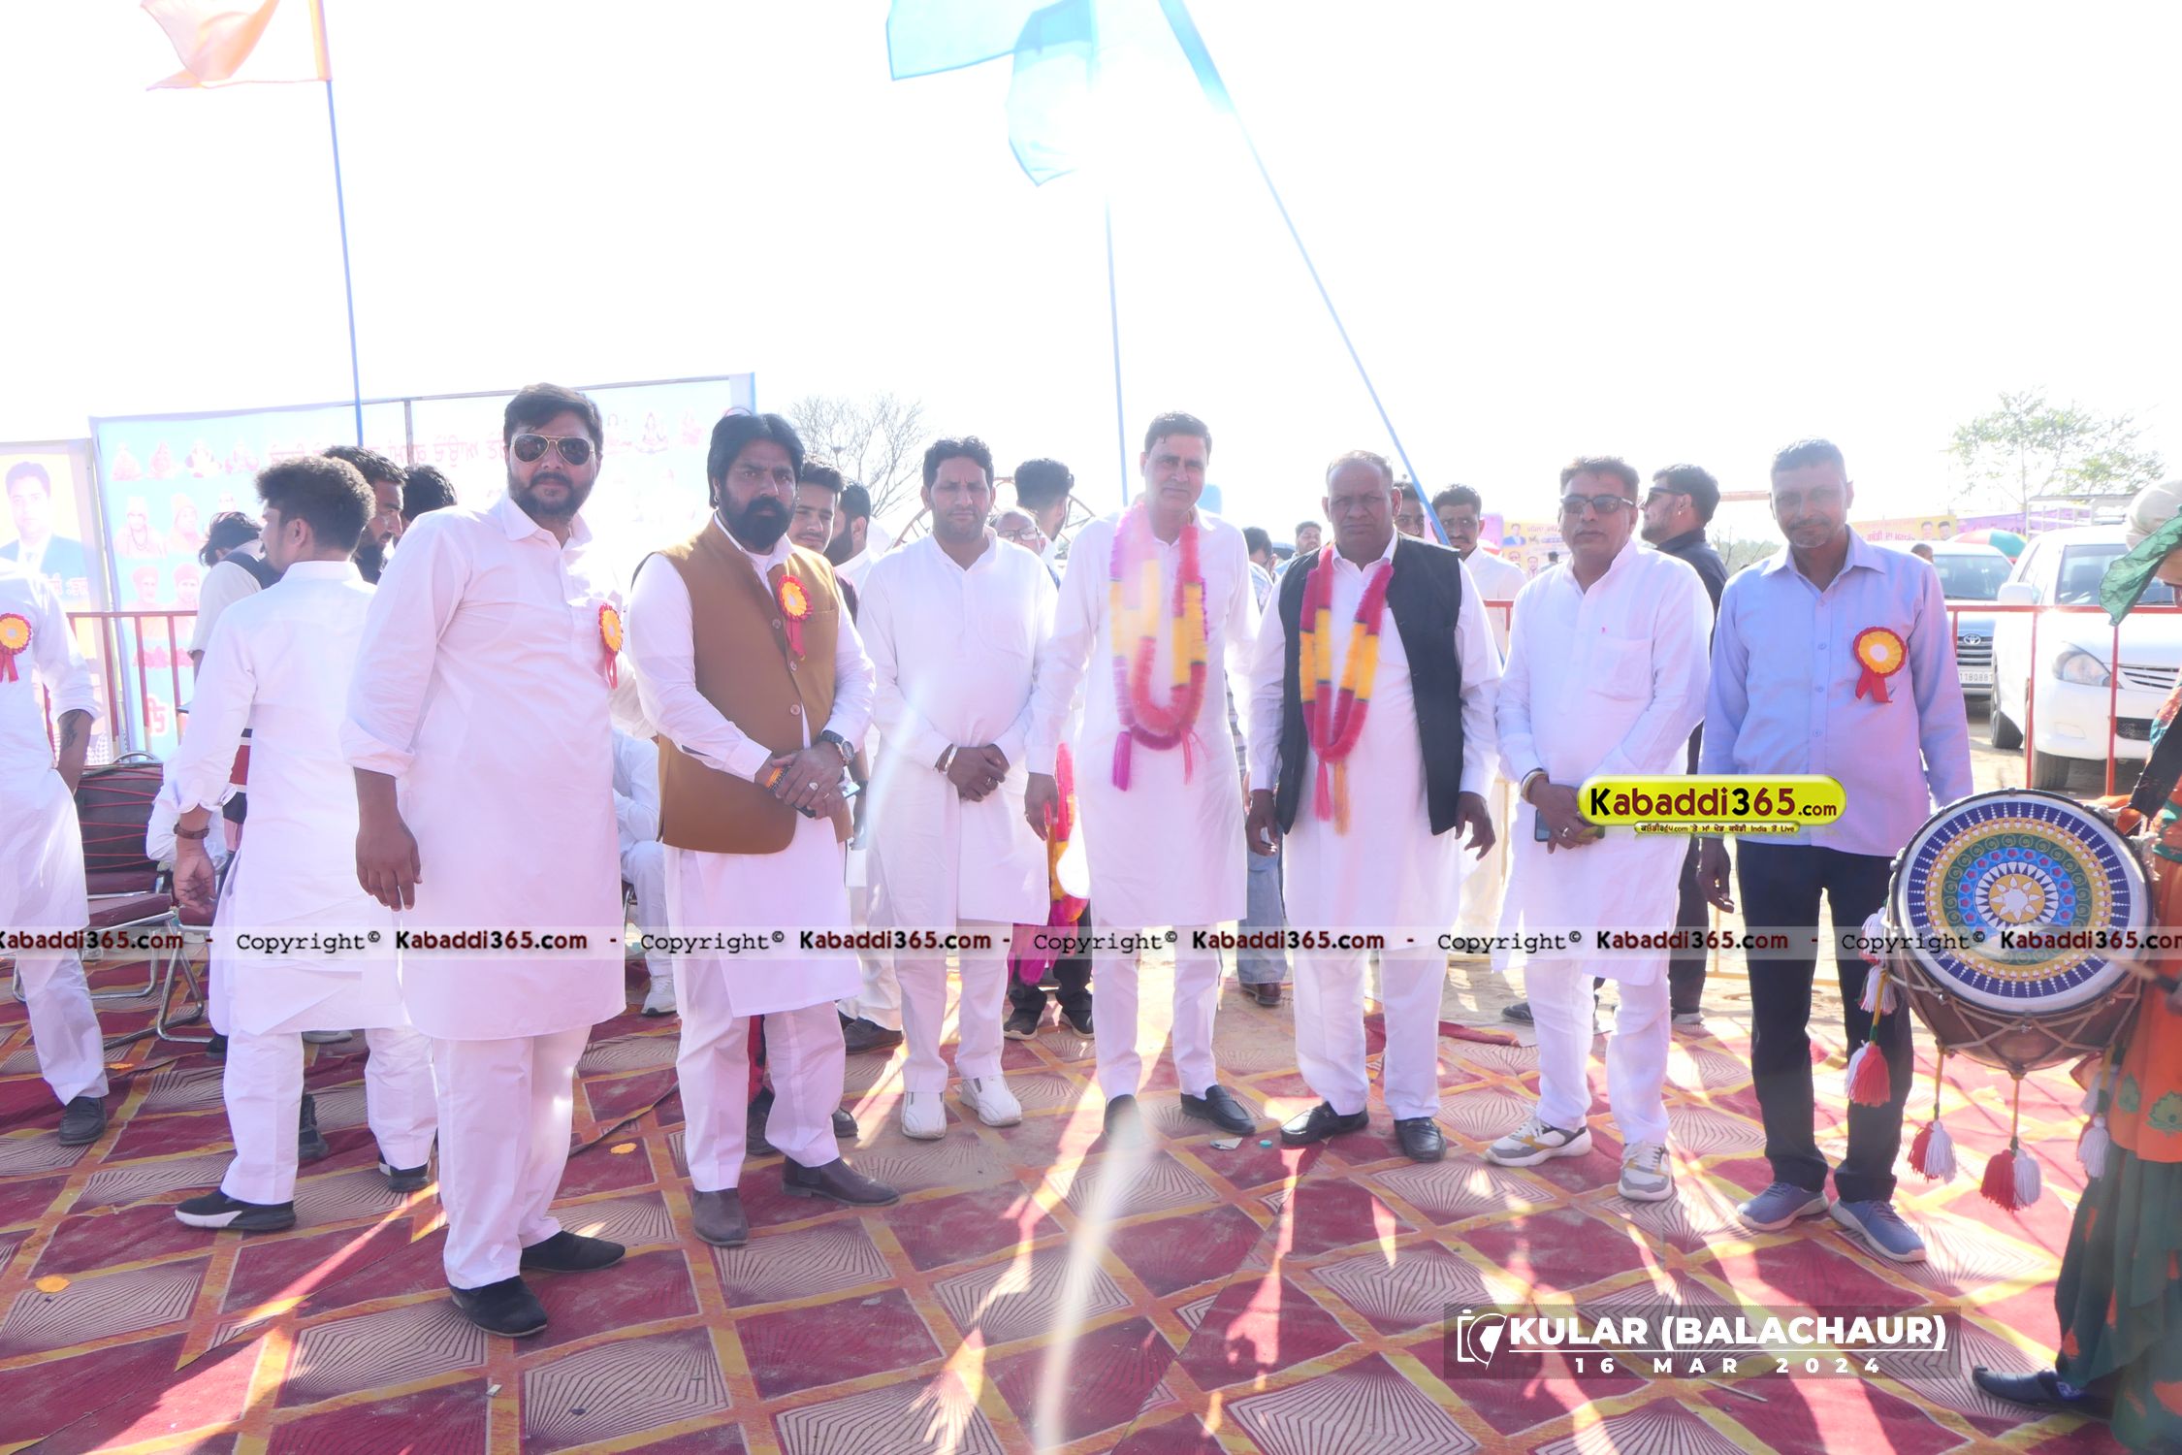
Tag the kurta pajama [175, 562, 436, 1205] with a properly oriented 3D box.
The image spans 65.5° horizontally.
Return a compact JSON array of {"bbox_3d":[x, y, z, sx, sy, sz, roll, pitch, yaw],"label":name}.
[{"bbox_3d":[-1.738,0.346,3.764,0.420,1.419,0.510,5,8,40],"label":"kurta pajama"}]

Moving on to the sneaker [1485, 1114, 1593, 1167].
[{"bbox_3d":[1.111,0.985,4.194,0.290,0.115,0.106,-3,6,-28],"label":"sneaker"}]

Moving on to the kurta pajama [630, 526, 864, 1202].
[{"bbox_3d":[-0.754,0.302,3.745,0.560,1.505,0.400,-4,7,-36],"label":"kurta pajama"}]

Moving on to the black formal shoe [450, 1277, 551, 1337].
[{"bbox_3d":[-1.157,1.074,3.306,0.105,0.108,0.280,-5,7,-42],"label":"black formal shoe"}]

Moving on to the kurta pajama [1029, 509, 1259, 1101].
[{"bbox_3d":[0.133,0.216,4.353,0.600,1.541,0.340,-1,6,-12],"label":"kurta pajama"}]

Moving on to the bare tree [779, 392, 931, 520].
[{"bbox_3d":[-6.485,-6.322,48.000,4.700,6.260,4.700,0,5,0],"label":"bare tree"}]

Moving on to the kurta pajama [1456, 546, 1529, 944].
[{"bbox_3d":[1.442,0.009,6.600,0.540,1.460,0.340,1,6,13],"label":"kurta pajama"}]

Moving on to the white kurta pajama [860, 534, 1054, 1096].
[{"bbox_3d":[-0.346,0.243,4.386,0.520,1.473,0.360,-2,6,-13],"label":"white kurta pajama"}]

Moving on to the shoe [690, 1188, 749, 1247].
[{"bbox_3d":[-0.817,1.028,3.725,0.105,0.120,0.285,-1,6,-14],"label":"shoe"}]

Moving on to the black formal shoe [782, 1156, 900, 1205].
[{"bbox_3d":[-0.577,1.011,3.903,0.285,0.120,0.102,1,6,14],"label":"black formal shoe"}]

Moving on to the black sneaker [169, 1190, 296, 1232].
[{"bbox_3d":[-1.880,1.033,3.726,0.275,0.110,0.102,0,6,3],"label":"black sneaker"}]

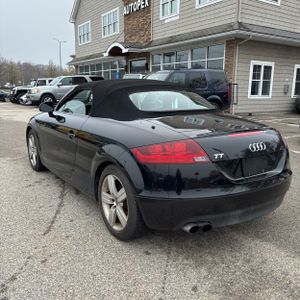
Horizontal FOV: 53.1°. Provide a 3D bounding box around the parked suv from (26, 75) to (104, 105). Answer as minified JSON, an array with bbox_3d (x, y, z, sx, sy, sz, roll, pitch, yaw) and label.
[{"bbox_3d":[-4.953,-3.666,18.740,4.880,1.820,1.870,-7,14,-31],"label":"parked suv"}]

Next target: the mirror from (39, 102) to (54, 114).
[{"bbox_3d":[-1.251,-0.515,3.650,0.200,0.130,0.130,-8,15,-35],"label":"mirror"}]

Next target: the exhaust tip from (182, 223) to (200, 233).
[{"bbox_3d":[0.322,0.588,2.247,0.080,0.068,0.105,-8,15,-35],"label":"exhaust tip"}]

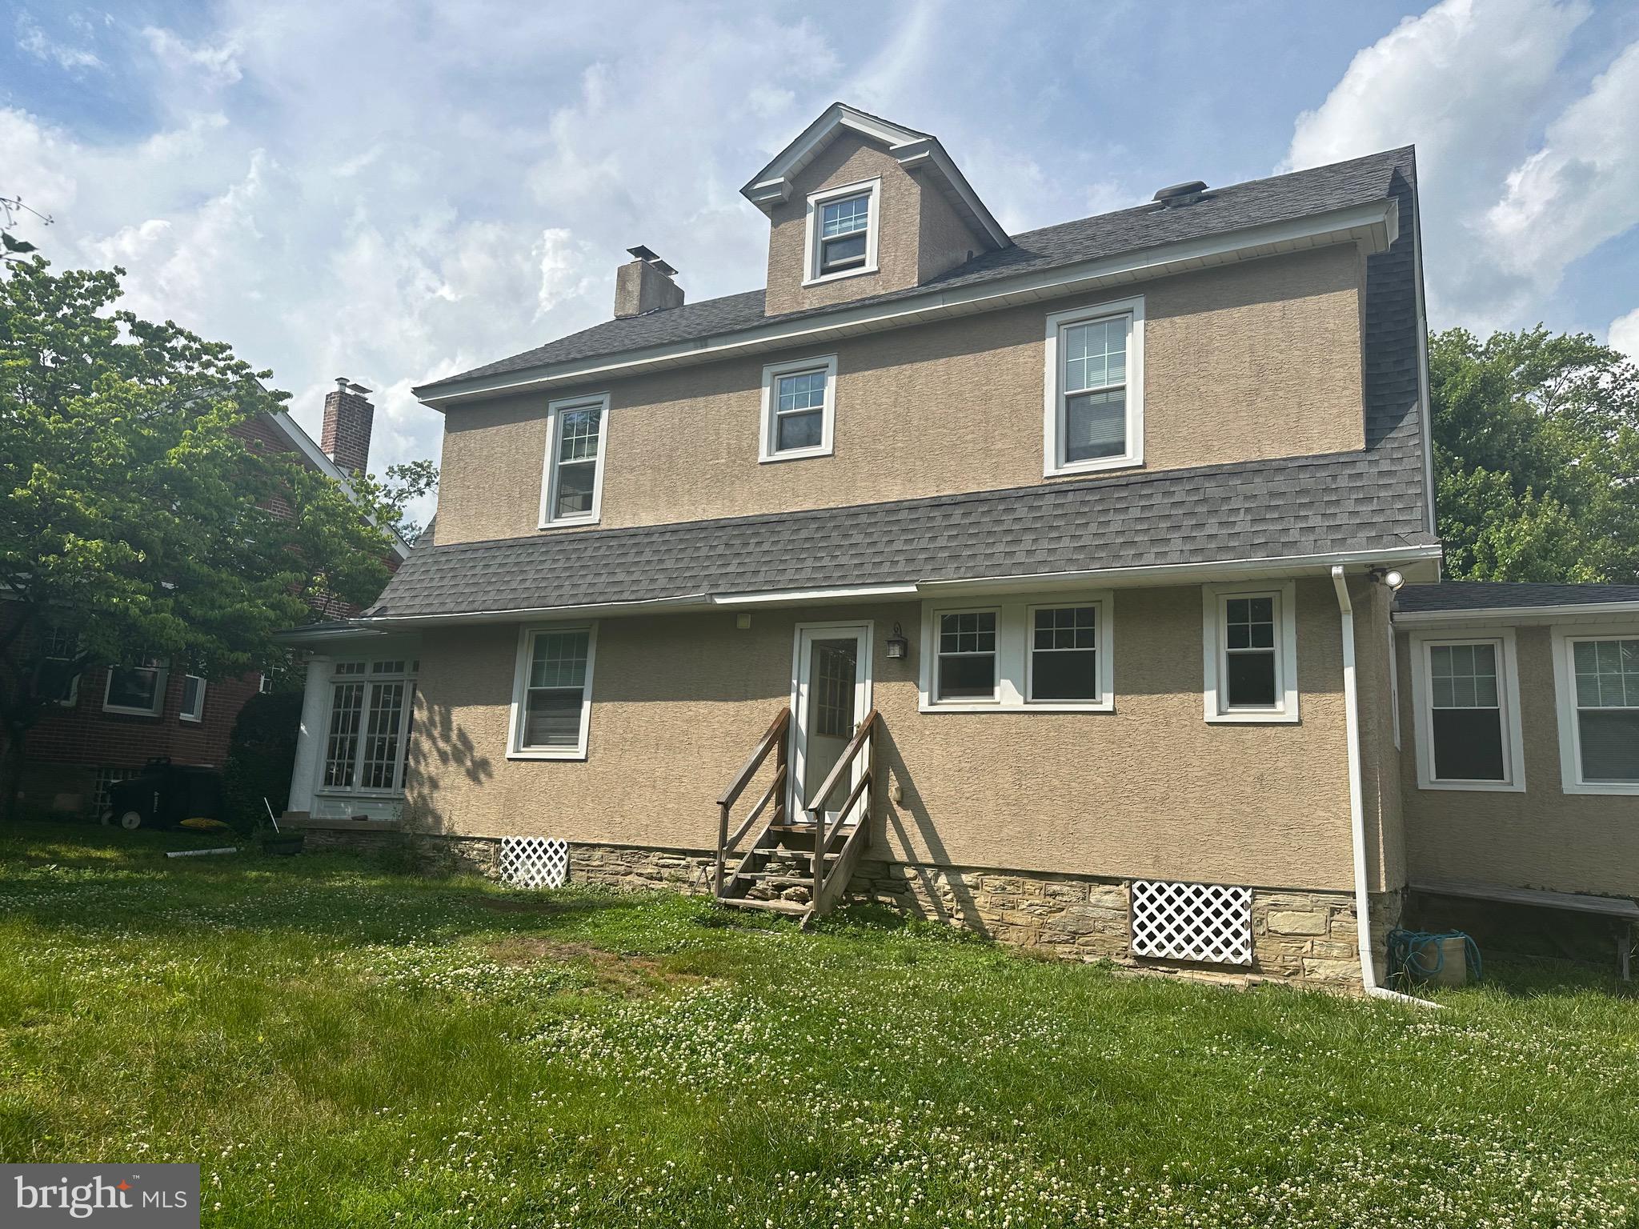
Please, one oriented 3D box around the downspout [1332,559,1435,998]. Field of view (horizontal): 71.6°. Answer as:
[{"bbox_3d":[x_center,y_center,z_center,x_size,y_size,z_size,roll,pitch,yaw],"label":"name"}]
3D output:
[{"bbox_3d":[4.473,1.312,9.024,0.591,3.440,0.424,-3,-12,28],"label":"downspout"}]

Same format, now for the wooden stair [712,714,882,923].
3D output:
[{"bbox_3d":[-0.221,1.862,10.979,1.153,1.932,1.242,-3,-12,28],"label":"wooden stair"}]

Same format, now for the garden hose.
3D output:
[{"bbox_3d":[5.307,2.960,9.779,0.680,0.458,0.513,-3,-12,28],"label":"garden hose"}]

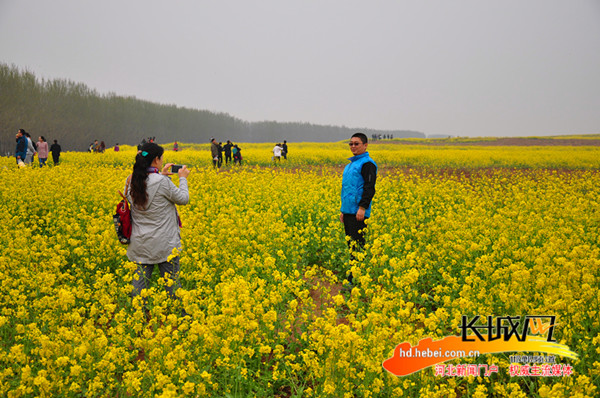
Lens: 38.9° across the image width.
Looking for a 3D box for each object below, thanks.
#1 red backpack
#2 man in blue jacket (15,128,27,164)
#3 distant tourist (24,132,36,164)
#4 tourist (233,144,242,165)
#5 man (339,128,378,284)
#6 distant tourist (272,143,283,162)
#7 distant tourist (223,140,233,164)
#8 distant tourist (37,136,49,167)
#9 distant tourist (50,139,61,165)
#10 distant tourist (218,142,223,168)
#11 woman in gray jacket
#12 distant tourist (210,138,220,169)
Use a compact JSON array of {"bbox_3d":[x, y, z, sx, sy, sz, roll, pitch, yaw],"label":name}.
[{"bbox_3d":[-1.468,0.125,7.017,0.180,0.490,0.290,-1,4,-18],"label":"red backpack"},{"bbox_3d":[-9.015,-1.409,27.561,0.400,1.690,0.500,-1,4,-9],"label":"man in blue jacket"},{"bbox_3d":[-11.452,-1.980,36.059,0.400,1.660,0.480,1,4,18],"label":"distant tourist"},{"bbox_3d":[-4.388,-3.030,60.056,0.480,1.580,0.380,1,4,12],"label":"tourist"},{"bbox_3d":[0.677,0.119,9.662,0.520,1.740,0.340,4,6,45],"label":"man"},{"bbox_3d":[-1.661,-3.327,64.057,0.380,1.600,0.500,-4,6,-45],"label":"distant tourist"},{"bbox_3d":[-4.273,-2.622,50.561,0.560,1.700,0.400,2,4,24],"label":"distant tourist"},{"bbox_3d":[-11.548,-1.991,38.058,0.480,1.620,0.340,2,5,30],"label":"distant tourist"},{"bbox_3d":[-13.802,-2.501,48.061,0.580,1.700,0.360,0,4,0],"label":"distant tourist"},{"bbox_3d":[-4.661,-2.516,50.058,0.360,1.630,0.480,0,4,-6],"label":"distant tourist"},{"bbox_3d":[-1.167,0.340,7.008,0.500,1.610,0.480,4,5,40],"label":"woman in gray jacket"},{"bbox_3d":[-4.386,-2.258,44.061,0.360,1.710,0.500,1,4,9],"label":"distant tourist"}]

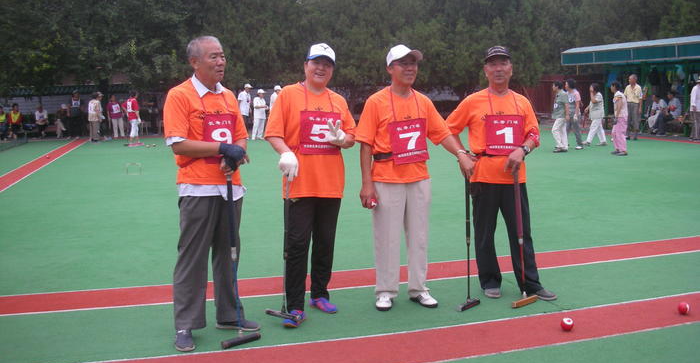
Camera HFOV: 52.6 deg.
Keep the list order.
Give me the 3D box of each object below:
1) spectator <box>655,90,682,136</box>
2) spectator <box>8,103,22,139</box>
[{"bbox_3d":[9.278,-2.010,20.619,0.740,1.300,0.500,-3,7,-15],"label":"spectator"},{"bbox_3d":[-11.872,-2.136,25.122,0.480,1.257,0.680,-3,7,-16],"label":"spectator"}]

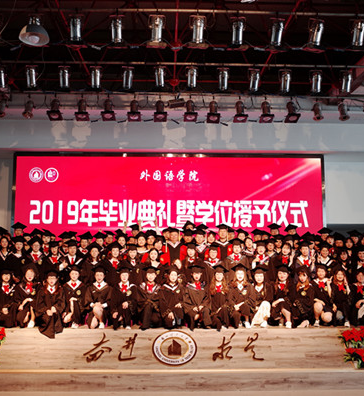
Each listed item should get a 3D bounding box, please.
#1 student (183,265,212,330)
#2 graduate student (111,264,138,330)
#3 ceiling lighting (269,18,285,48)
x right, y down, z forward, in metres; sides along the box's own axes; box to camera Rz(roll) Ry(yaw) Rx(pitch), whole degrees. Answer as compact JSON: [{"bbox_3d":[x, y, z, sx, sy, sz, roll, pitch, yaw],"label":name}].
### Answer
[{"bbox_3d":[0.267,1.769,8.400,0.530,1.120,0.660,0,-6,0],"label":"student"},{"bbox_3d":[-1.025,1.768,8.400,0.500,1.120,0.660,0,-6,-3],"label":"graduate student"},{"bbox_3d":[1.262,-2.199,6.231,0.220,0.380,0.250,0,-6,-1],"label":"ceiling lighting"}]

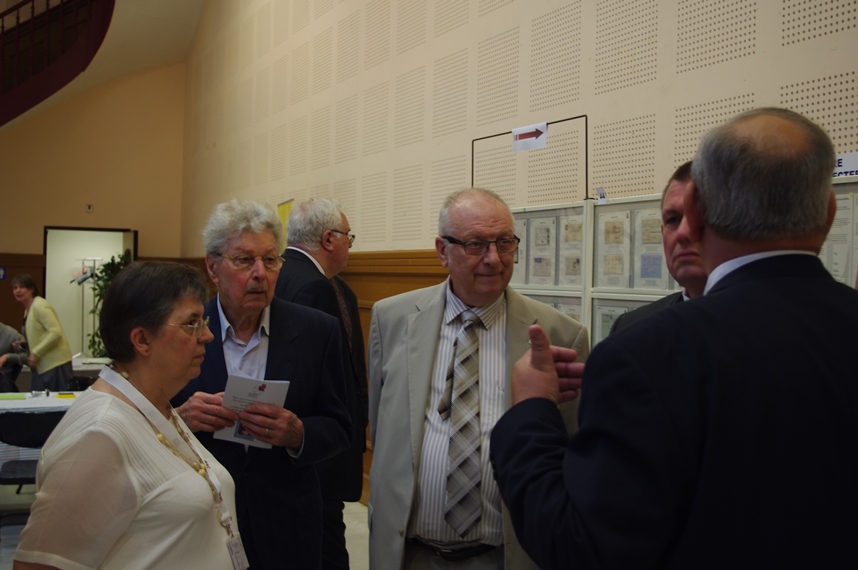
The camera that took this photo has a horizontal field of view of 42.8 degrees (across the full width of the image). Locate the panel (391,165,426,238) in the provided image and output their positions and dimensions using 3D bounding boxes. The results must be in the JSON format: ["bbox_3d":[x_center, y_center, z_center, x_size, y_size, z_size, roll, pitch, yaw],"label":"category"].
[{"bbox_3d":[-0.134,-0.512,6.891,0.020,0.455,0.455,1,0,-24],"label":"panel"}]

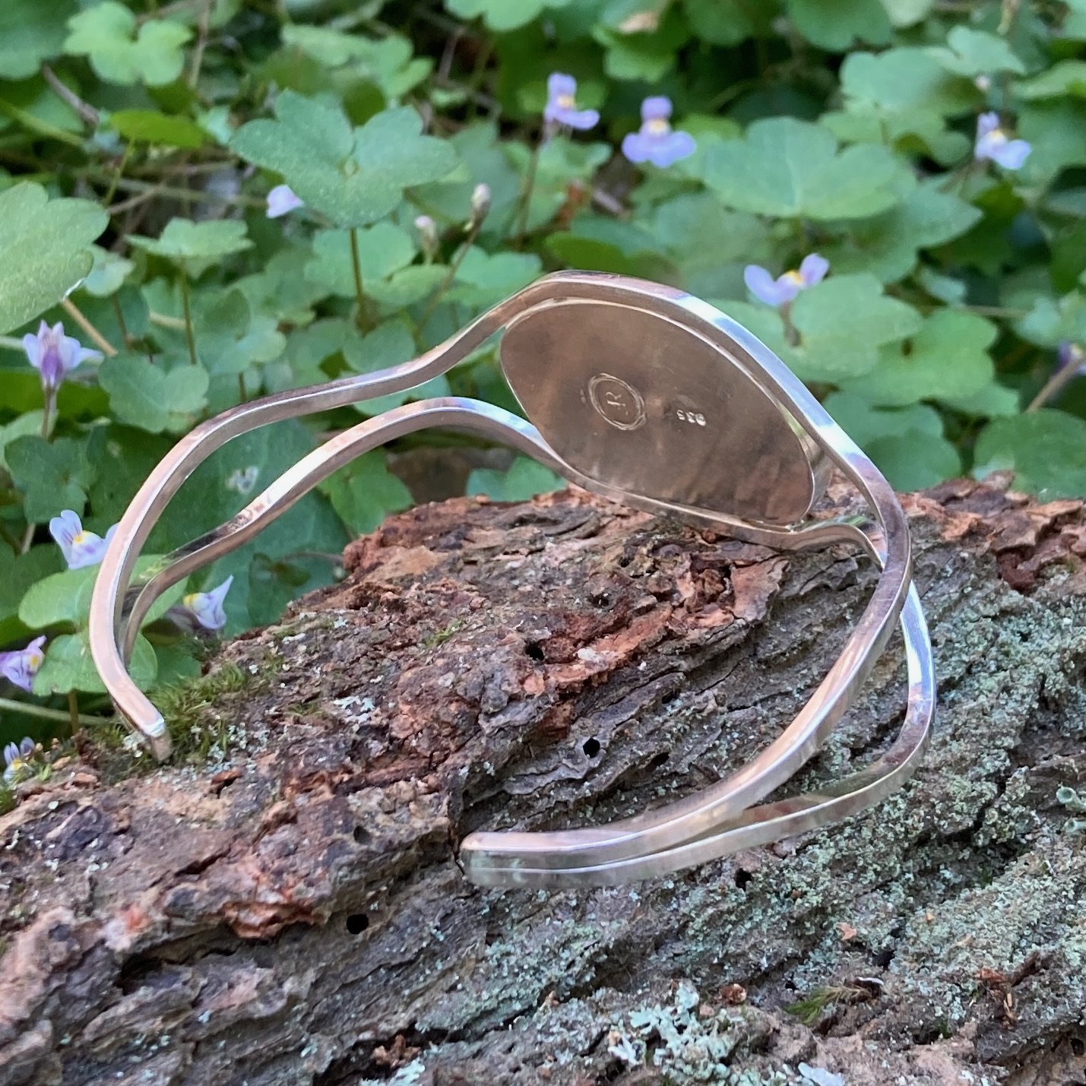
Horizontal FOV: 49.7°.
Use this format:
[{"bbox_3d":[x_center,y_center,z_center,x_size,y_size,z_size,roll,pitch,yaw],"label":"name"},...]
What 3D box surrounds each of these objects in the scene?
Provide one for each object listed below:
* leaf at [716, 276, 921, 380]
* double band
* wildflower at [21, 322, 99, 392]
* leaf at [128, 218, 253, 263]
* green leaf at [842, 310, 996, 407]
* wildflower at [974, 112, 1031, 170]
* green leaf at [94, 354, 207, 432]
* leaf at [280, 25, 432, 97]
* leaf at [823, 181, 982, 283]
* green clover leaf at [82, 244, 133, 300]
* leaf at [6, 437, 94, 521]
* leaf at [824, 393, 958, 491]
[{"bbox_3d":[0.035,-0.028,0.150,0.026,0.003,0.022,-9,39,-11],"label":"leaf"},{"bbox_3d":[-0.001,0.000,0.092,0.063,0.025,0.060,14,38,24],"label":"double band"},{"bbox_3d":[-0.054,-0.021,0.132,0.009,0.007,0.006,8,35,14],"label":"wildflower"},{"bbox_3d":[-0.045,-0.039,0.150,0.016,0.002,0.013,-4,34,-6],"label":"leaf"},{"bbox_3d":[0.056,-0.028,0.175,0.021,0.003,0.017,4,47,-3],"label":"green leaf"},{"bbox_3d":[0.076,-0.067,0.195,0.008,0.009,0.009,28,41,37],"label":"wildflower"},{"bbox_3d":[-0.045,-0.017,0.135,0.013,0.003,0.011,-6,46,-6],"label":"green leaf"},{"bbox_3d":[-0.035,-0.091,0.220,0.027,0.004,0.021,7,40,-4],"label":"leaf"},{"bbox_3d":[0.050,-0.044,0.166,0.025,0.003,0.021,-16,46,-16],"label":"leaf"},{"bbox_3d":[-0.055,-0.034,0.148,0.009,0.003,0.008,-13,49,-11],"label":"green clover leaf"},{"bbox_3d":[-0.071,-0.009,0.168,0.013,0.002,0.012,0,77,0],"label":"leaf"},{"bbox_3d":[0.051,-0.015,0.172,0.021,0.003,0.016,0,60,0],"label":"leaf"}]

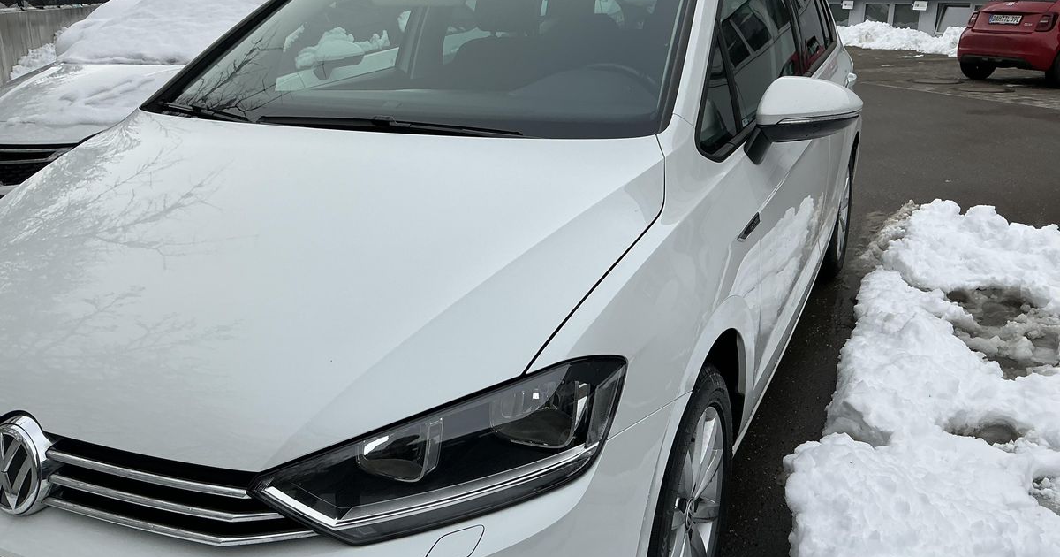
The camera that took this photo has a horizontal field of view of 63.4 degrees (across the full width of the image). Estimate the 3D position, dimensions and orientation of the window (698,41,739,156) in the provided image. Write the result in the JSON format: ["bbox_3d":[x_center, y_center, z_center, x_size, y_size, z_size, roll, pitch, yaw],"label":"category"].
[{"bbox_3d":[0.398,-0.392,1.824,0.050,0.268,0.253,-12,8,39],"label":"window"}]

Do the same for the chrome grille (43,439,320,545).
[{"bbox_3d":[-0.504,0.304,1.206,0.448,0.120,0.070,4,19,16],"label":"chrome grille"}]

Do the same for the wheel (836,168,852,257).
[{"bbox_3d":[1.418,-0.319,4.080,0.140,0.455,0.455,7,20,24],"label":"wheel"}]

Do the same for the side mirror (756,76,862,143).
[{"bbox_3d":[0.619,-0.367,1.906,0.225,0.145,0.150,7,20,24],"label":"side mirror"}]

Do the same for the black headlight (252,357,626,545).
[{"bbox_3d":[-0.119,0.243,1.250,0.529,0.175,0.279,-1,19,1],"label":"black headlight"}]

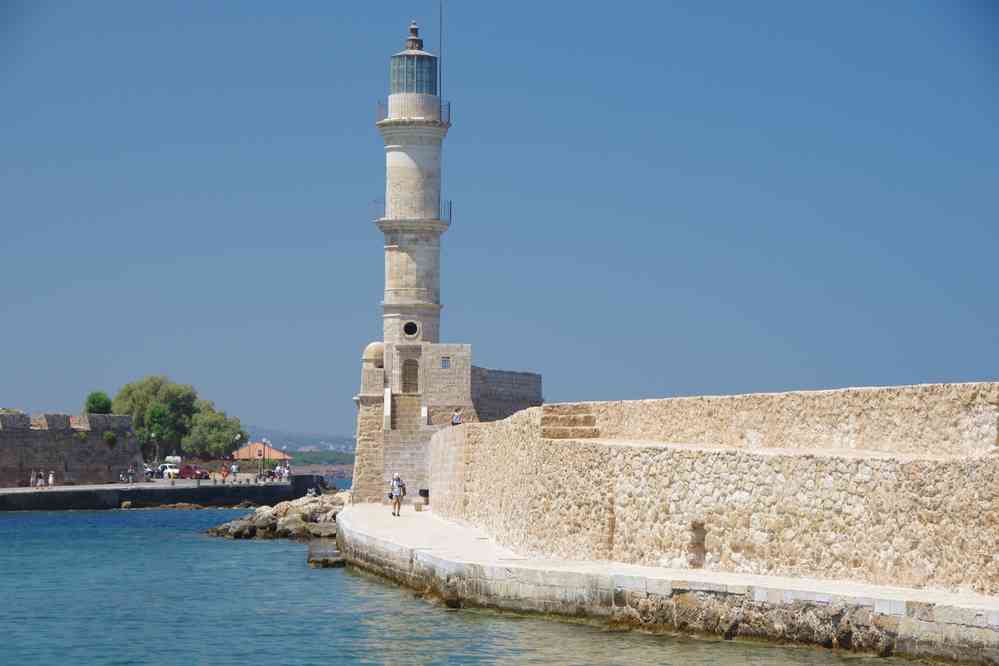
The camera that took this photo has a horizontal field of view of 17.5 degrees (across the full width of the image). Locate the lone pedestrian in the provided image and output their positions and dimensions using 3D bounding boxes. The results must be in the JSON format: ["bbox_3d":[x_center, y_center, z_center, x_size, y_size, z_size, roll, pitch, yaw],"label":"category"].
[{"bbox_3d":[-4.053,6.433,129.000,0.640,1.730,0.420,0,-2,-4],"label":"lone pedestrian"}]

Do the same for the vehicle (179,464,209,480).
[{"bbox_3d":[-30.683,13.955,325.000,1.650,1.470,3.800,2,-3,-40],"label":"vehicle"}]

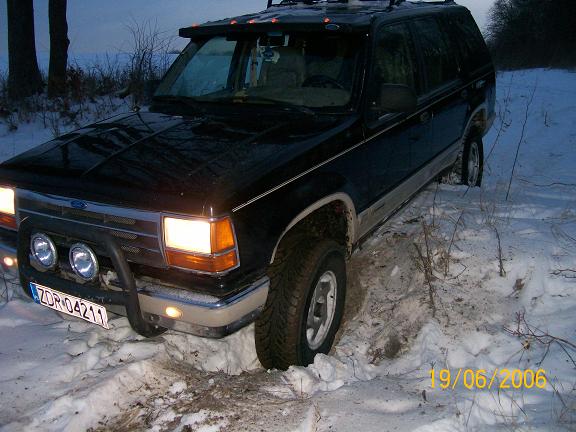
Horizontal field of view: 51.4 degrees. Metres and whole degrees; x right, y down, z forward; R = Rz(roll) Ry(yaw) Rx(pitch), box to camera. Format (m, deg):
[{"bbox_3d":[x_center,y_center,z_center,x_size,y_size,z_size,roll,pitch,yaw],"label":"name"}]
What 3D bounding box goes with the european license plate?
[{"bbox_3d":[-1.026,0.420,2.808,0.520,0.114,0.015,10,28,31],"label":"european license plate"}]

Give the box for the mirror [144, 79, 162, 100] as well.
[{"bbox_3d":[-0.981,-0.936,4.335,0.220,0.150,0.130,10,24,31],"label":"mirror"}]

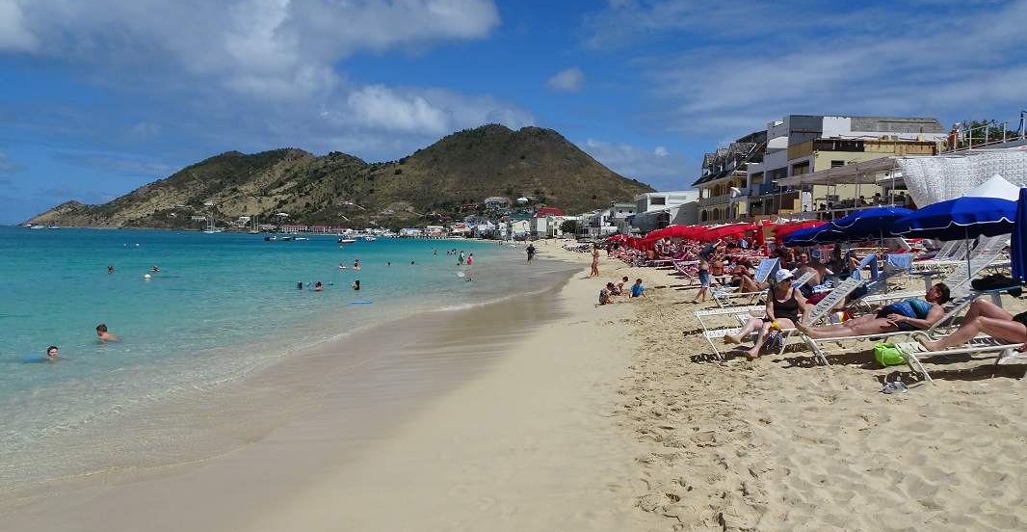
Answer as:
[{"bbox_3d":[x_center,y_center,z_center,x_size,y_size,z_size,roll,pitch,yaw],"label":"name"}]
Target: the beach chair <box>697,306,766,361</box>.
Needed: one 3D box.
[{"bbox_3d":[3.300,0.650,9.050,1.800,0.880,0.720,1,3,12],"label":"beach chair"}]

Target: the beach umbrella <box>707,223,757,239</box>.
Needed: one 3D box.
[{"bbox_3d":[8.300,-0.720,27.000,2.100,1.900,2.100,1,3,12],"label":"beach umbrella"}]

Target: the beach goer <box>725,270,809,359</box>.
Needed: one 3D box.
[{"bbox_3d":[3.100,0.580,8.650,0.720,1.070,0.950,3,4,41],"label":"beach goer"}]

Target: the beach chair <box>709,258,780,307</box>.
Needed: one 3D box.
[{"bbox_3d":[5.300,0.390,16.300,1.600,1.000,0.720,1,3,12],"label":"beach chair"}]

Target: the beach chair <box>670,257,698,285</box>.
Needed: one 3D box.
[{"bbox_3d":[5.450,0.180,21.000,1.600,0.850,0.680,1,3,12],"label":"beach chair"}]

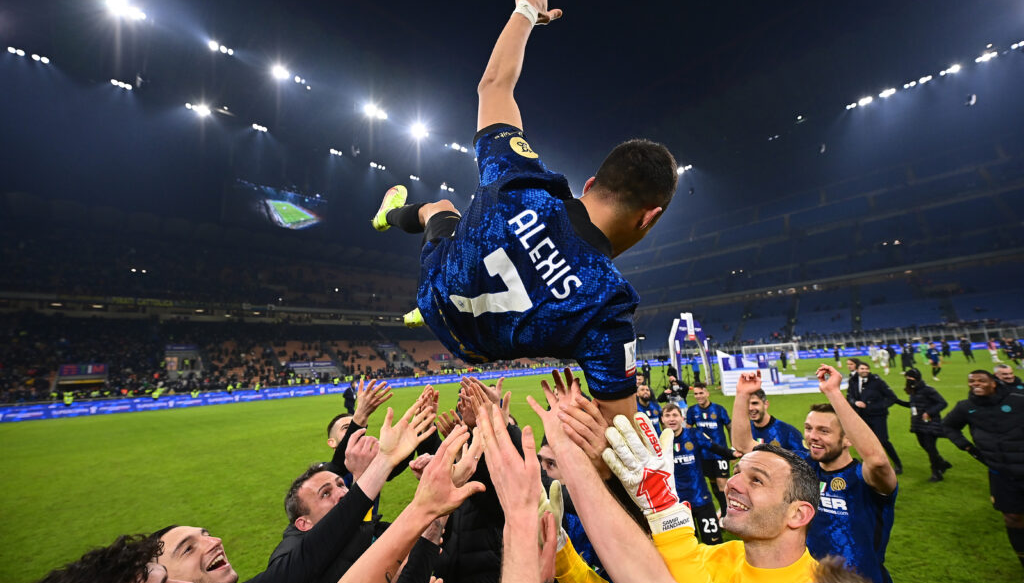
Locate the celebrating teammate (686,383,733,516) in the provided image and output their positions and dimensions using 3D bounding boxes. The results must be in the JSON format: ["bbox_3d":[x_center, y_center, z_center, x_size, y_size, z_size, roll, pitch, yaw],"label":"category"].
[{"bbox_3d":[2.660,2.120,5.330,0.600,1.740,0.460,-8,-11,24],"label":"celebrating teammate"}]

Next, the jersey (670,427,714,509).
[{"bbox_3d":[1.700,1.720,3.900,0.580,0.700,0.320,-16,-14,17],"label":"jersey"}]

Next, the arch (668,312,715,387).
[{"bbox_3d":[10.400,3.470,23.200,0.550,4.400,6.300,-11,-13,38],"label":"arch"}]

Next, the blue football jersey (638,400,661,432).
[{"bbox_3d":[2.210,2.110,6.480,0.540,0.720,0.300,-7,-10,17],"label":"blue football jersey"}]

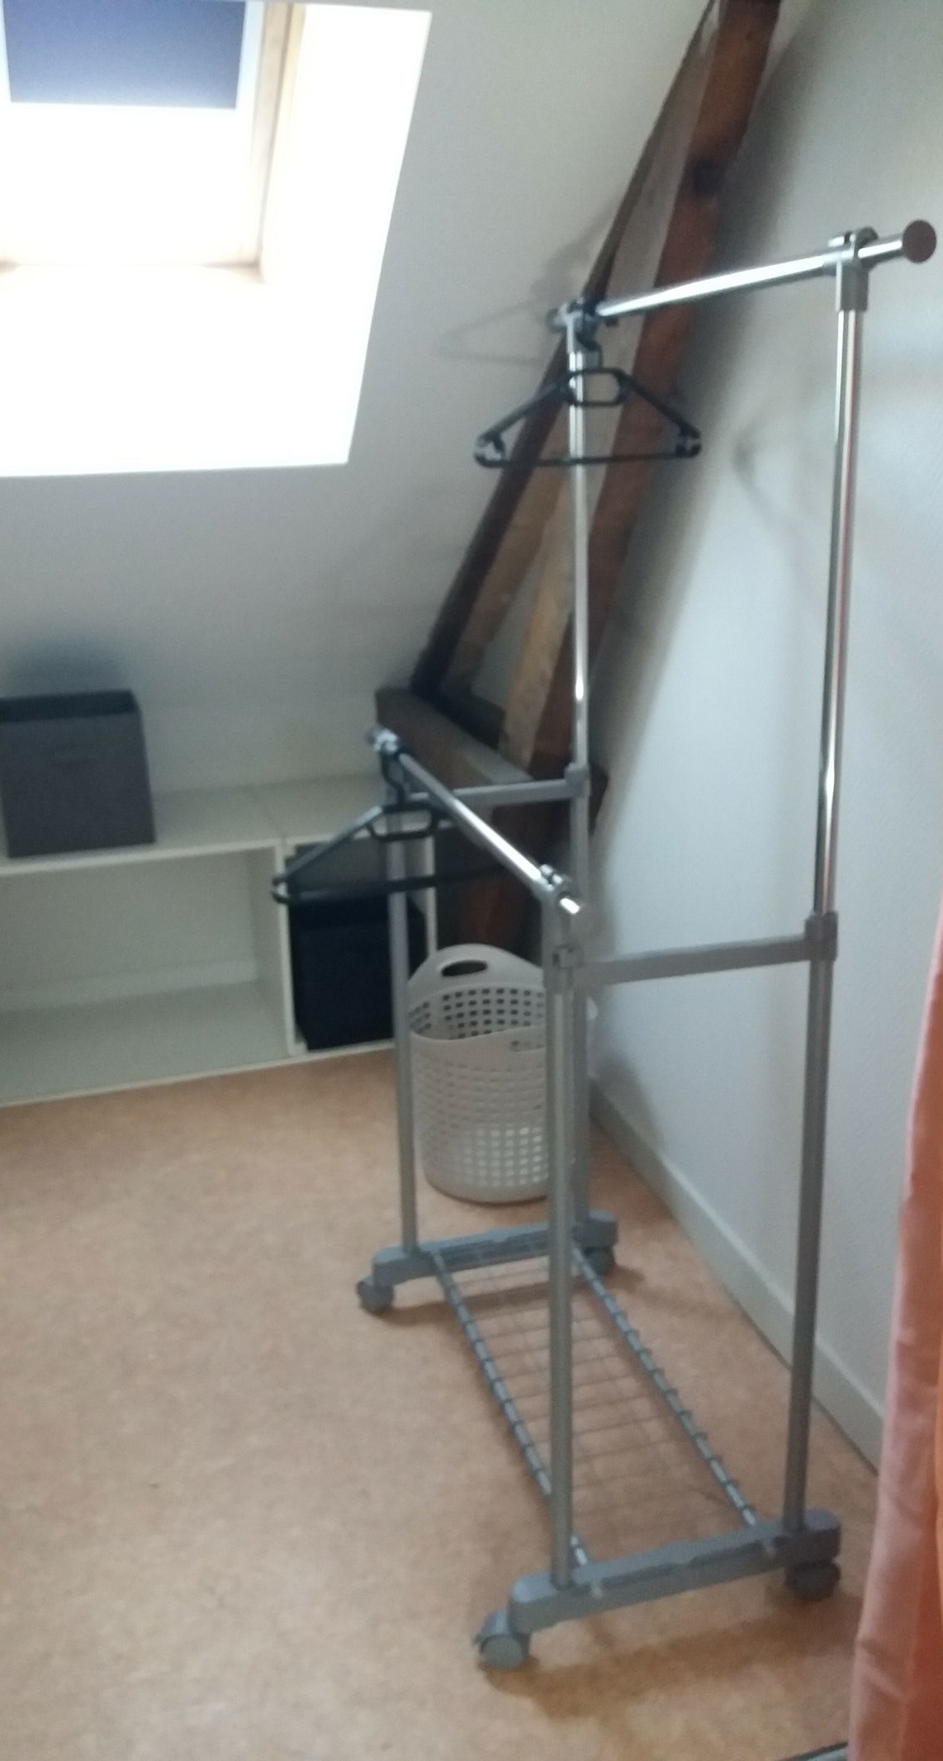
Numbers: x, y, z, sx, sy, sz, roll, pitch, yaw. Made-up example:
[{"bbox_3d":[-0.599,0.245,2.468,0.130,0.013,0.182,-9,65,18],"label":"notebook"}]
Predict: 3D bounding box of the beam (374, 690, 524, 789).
[{"bbox_3d":[-0.023,-0.269,3.184,0.166,0.156,1.061,-6,18,-15],"label":"beam"}]

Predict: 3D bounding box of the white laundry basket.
[{"bbox_3d":[0.063,0.379,2.811,0.364,0.400,0.364,-2,17,0],"label":"white laundry basket"}]

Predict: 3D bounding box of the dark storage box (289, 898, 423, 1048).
[{"bbox_3d":[-0.290,0.198,3.511,0.312,0.307,0.302,-6,18,-15],"label":"dark storage box"}]

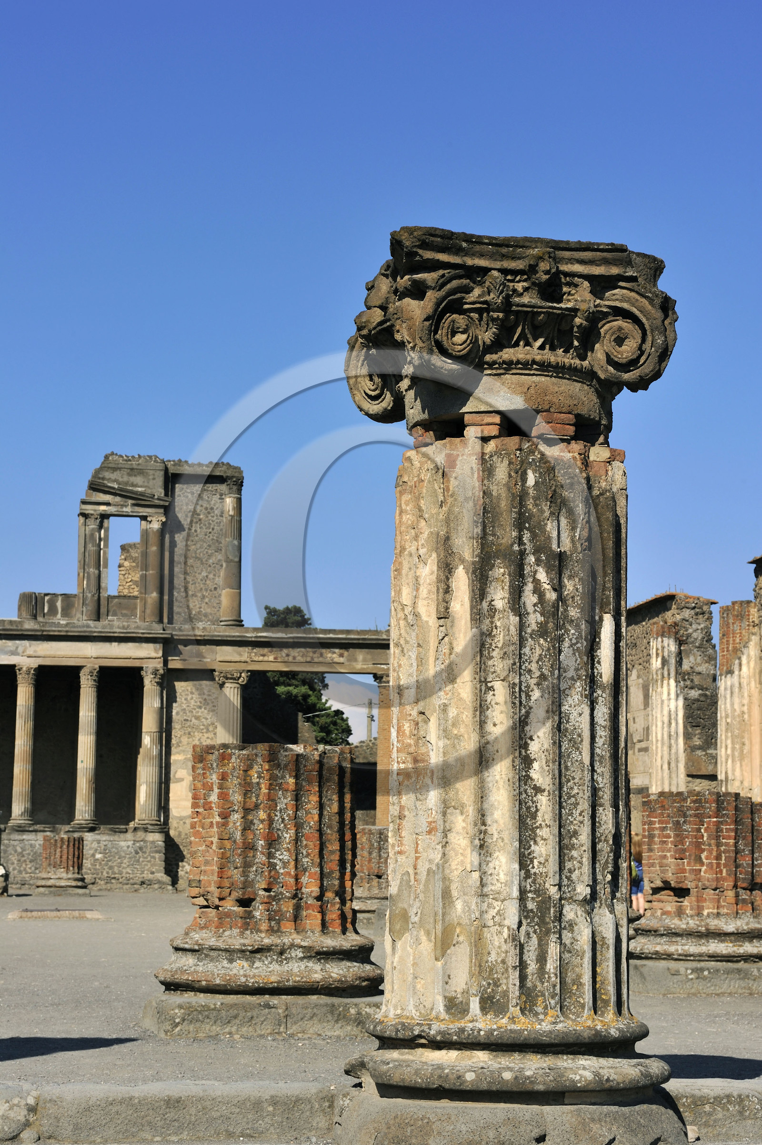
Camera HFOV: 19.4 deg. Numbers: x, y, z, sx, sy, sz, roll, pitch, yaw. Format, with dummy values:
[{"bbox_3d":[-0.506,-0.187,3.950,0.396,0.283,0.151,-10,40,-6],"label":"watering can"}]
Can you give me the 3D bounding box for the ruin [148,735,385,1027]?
[{"bbox_3d":[-0.709,2.034,14.371,1.600,1.785,1.600,2,-7,-10],"label":"ruin"}]

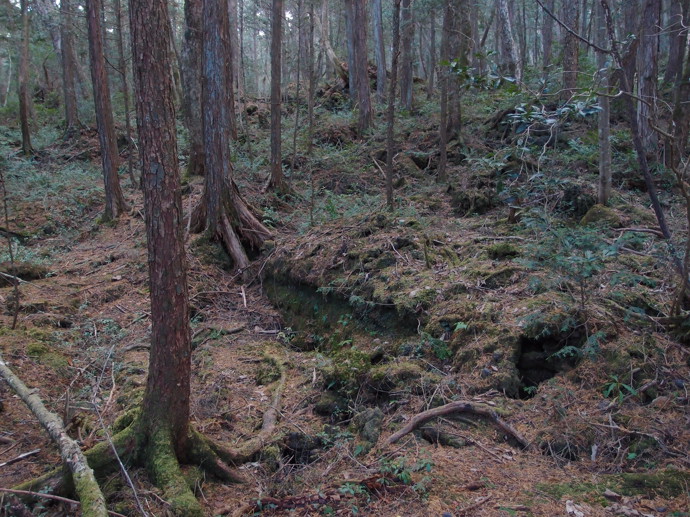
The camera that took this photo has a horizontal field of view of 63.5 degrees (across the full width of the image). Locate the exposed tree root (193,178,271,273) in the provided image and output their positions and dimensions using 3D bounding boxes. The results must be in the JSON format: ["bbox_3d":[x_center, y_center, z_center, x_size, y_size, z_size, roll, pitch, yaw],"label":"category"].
[{"bbox_3d":[-1.343,-0.390,6.600,0.980,1.130,0.800,-1,6,0],"label":"exposed tree root"}]

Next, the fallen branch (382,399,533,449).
[{"bbox_3d":[0.736,1.093,3.650,0.970,0.260,0.240,-1,6,0],"label":"fallen branch"}]

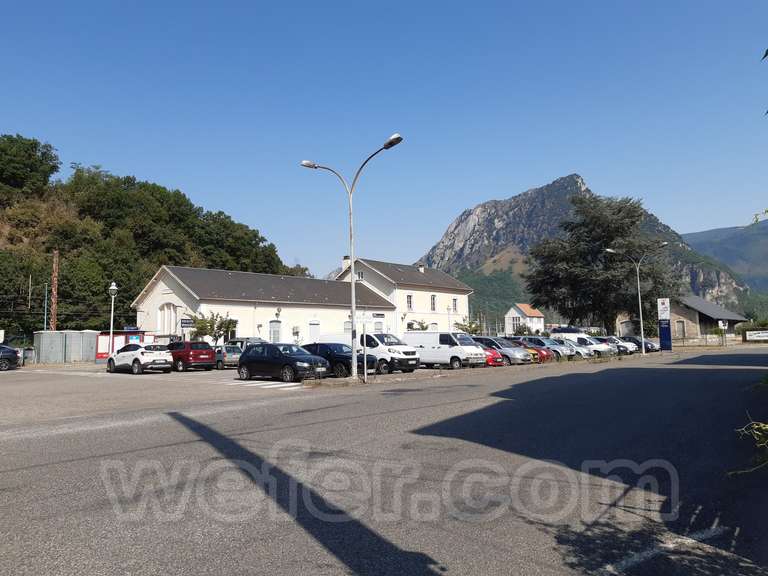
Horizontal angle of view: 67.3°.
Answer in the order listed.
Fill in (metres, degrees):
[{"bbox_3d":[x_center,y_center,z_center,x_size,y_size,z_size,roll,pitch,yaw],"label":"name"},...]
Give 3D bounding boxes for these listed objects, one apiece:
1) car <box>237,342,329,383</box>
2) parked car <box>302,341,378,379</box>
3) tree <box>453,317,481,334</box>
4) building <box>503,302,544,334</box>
[{"bbox_3d":[-4.232,3.011,23.746,4.222,1.462,1.790,-5,-6,39],"label":"car"},{"bbox_3d":[-2.284,3.214,26.164,4.300,1.550,1.820,-6,-7,41],"label":"parked car"},{"bbox_3d":[8.927,5.064,62.287,3.000,3.760,3.000,-5,-7,41],"label":"tree"},{"bbox_3d":[26.650,6.946,108.986,4.510,7.790,7.020,-6,-7,41],"label":"building"}]

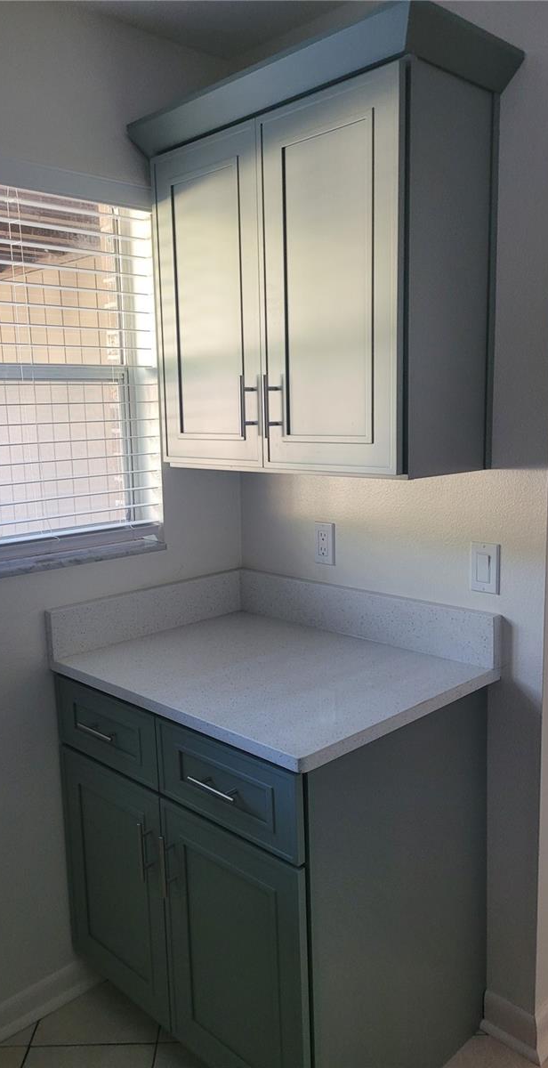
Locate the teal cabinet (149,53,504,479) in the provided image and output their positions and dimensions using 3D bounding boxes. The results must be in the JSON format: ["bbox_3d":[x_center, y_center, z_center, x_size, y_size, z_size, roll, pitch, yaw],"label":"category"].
[{"bbox_3d":[0.086,-0.535,1.855,0.340,0.766,0.753,-10,12,-44],"label":"teal cabinet"}]

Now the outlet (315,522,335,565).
[{"bbox_3d":[0.134,0.025,2.143,0.010,0.115,0.070,-10,12,-44],"label":"outlet"}]

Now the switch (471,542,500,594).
[{"bbox_3d":[0.474,0.076,1.805,0.010,0.115,0.070,-10,12,-44],"label":"switch"}]

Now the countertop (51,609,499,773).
[{"bbox_3d":[-0.021,0.318,1.894,0.648,0.029,0.850,-10,12,-44],"label":"countertop"}]

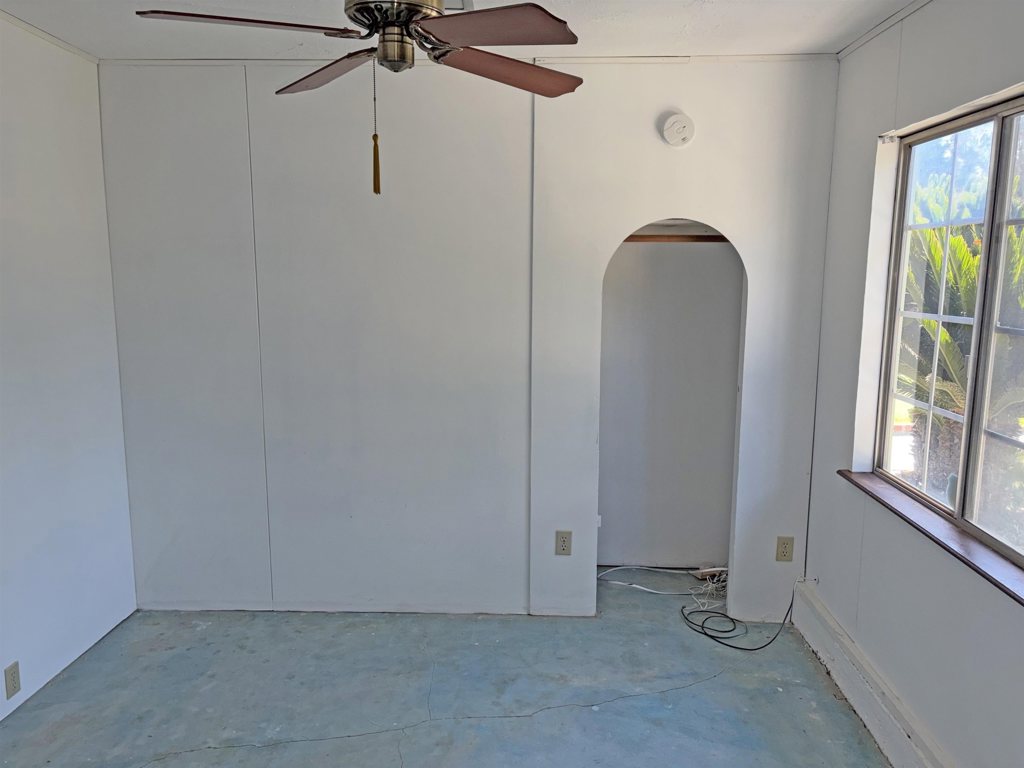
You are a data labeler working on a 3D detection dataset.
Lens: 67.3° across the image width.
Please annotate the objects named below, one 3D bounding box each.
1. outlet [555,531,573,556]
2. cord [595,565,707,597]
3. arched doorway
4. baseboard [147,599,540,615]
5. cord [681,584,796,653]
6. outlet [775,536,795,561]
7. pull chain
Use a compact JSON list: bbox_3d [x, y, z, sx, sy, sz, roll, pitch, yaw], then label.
[{"bbox_3d":[0.235,0.723,3.479,0.072,0.115,0.010,1,9,2],"label":"outlet"},{"bbox_3d":[0.714,1.001,3.957,0.550,0.030,0.350,1,9,2],"label":"cord"},{"bbox_3d":[0.698,0.182,3.438,0.625,1.797,0.110,1,9,2],"label":"arched doorway"},{"bbox_3d":[-0.838,1.043,3.577,1.845,0.050,0.015,1,9,2],"label":"baseboard"},{"bbox_3d":[1.025,1.000,3.427,0.480,0.190,0.420,1,9,2],"label":"cord"},{"bbox_3d":[1.224,0.740,3.438,0.072,0.115,0.010,1,9,2],"label":"outlet"},{"bbox_3d":[-0.313,-0.590,1.771,0.017,0.300,0.017,1,9,2],"label":"pull chain"}]

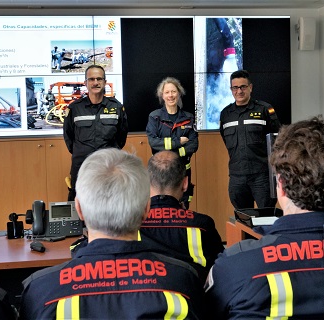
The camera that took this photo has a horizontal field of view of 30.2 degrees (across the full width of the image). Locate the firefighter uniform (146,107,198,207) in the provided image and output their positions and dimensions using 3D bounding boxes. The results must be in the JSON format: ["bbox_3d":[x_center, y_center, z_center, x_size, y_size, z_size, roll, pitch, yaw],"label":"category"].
[{"bbox_3d":[0.098,0.241,4.981,0.460,1.360,0.350,-2,4,-6],"label":"firefighter uniform"}]

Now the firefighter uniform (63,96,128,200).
[{"bbox_3d":[-0.531,0.213,4.934,0.550,1.450,0.340,-2,4,-9],"label":"firefighter uniform"}]

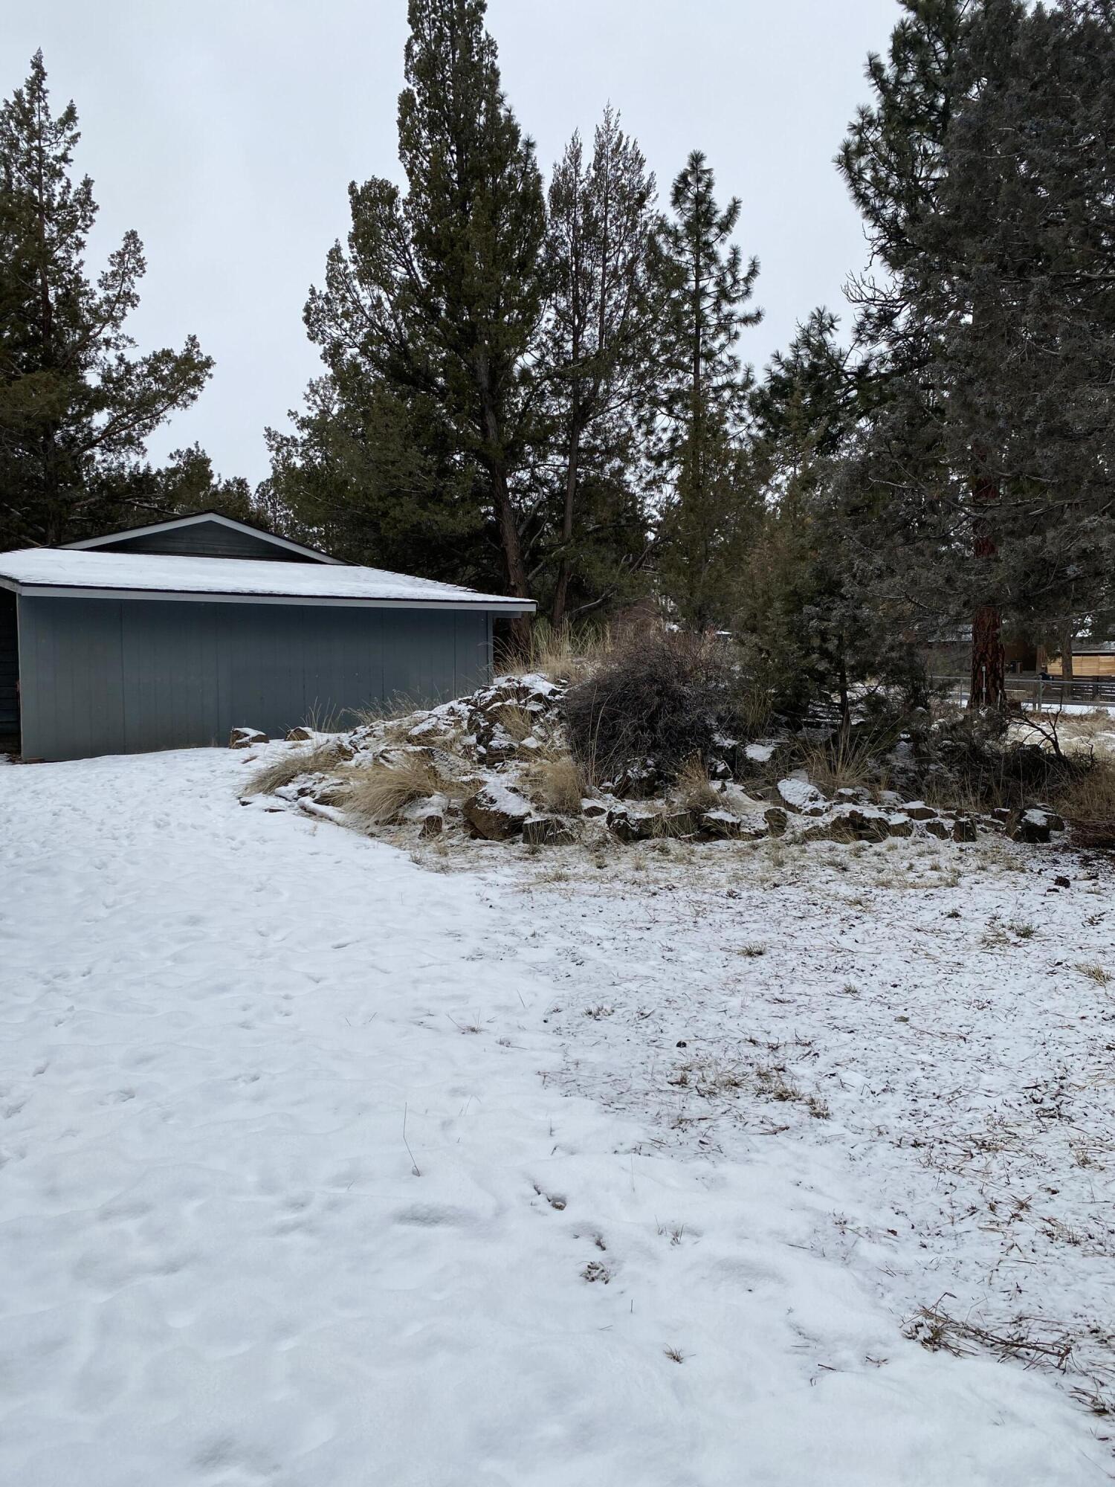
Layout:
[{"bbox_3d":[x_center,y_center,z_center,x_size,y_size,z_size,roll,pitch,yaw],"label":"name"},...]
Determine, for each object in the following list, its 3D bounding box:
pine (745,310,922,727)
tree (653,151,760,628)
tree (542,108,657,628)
[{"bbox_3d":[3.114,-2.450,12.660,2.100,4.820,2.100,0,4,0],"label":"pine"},{"bbox_3d":[2.735,-6.181,21.120,2.400,9.730,2.400,0,4,0],"label":"tree"},{"bbox_3d":[0.819,-6.741,21.582,2.600,10.700,2.600,0,4,0],"label":"tree"}]

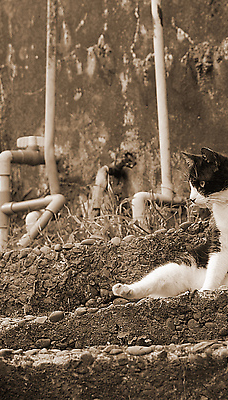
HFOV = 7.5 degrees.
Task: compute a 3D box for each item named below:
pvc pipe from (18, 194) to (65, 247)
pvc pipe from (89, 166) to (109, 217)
[{"bbox_3d":[-0.185,0.051,4.420,0.120,0.120,0.100,-1,7,0],"label":"pvc pipe"},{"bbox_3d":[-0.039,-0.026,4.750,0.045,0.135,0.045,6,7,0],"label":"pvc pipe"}]

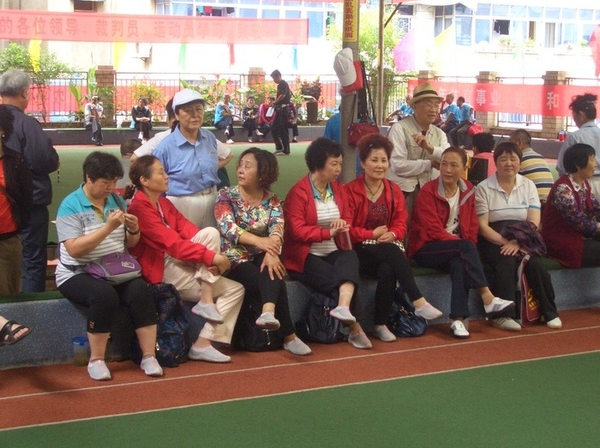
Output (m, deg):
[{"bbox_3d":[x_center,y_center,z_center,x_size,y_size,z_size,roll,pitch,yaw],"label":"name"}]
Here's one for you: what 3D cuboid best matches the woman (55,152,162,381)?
[{"bbox_3d":[-1.053,0.196,5.934,0.530,1.180,0.750,-3,9,-27],"label":"woman"}]

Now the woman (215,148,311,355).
[{"bbox_3d":[-0.231,0.128,6.560,0.520,1.180,0.840,-3,9,-24],"label":"woman"}]

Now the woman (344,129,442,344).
[{"bbox_3d":[0.579,0.059,6.903,0.520,1.240,0.800,-3,9,-24],"label":"woman"}]

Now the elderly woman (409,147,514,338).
[{"bbox_3d":[1.049,0.076,7.076,0.540,1.170,0.820,-4,9,-32],"label":"elderly woman"}]

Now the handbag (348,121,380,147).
[{"bbox_3d":[0.435,-0.604,7.251,0.215,0.175,0.110,-1,8,-12],"label":"handbag"}]

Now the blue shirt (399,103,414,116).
[{"bbox_3d":[2.682,-2.805,26.560,0.380,0.420,0.450,-4,9,-30],"label":"blue shirt"}]

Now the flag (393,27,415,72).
[{"bbox_3d":[2.710,-4.547,28.000,0.580,1.130,0.150,-1,8,-10],"label":"flag"}]

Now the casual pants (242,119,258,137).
[{"bbox_3d":[-1.211,-2.328,26.280,0.420,0.460,0.520,-3,9,-23],"label":"casual pants"}]

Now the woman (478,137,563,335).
[{"bbox_3d":[1.474,0.049,7.211,0.530,1.190,0.760,0,8,-3],"label":"woman"}]

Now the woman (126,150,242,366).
[{"bbox_3d":[-0.692,0.170,6.273,0.760,1.150,0.520,6,9,34],"label":"woman"}]

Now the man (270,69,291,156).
[{"bbox_3d":[-0.390,-2.255,21.797,0.420,1.730,0.480,-2,8,-17],"label":"man"}]

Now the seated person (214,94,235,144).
[{"bbox_3d":[-1.782,-2.497,25.401,0.480,1.170,0.740,-5,10,-36],"label":"seated person"}]

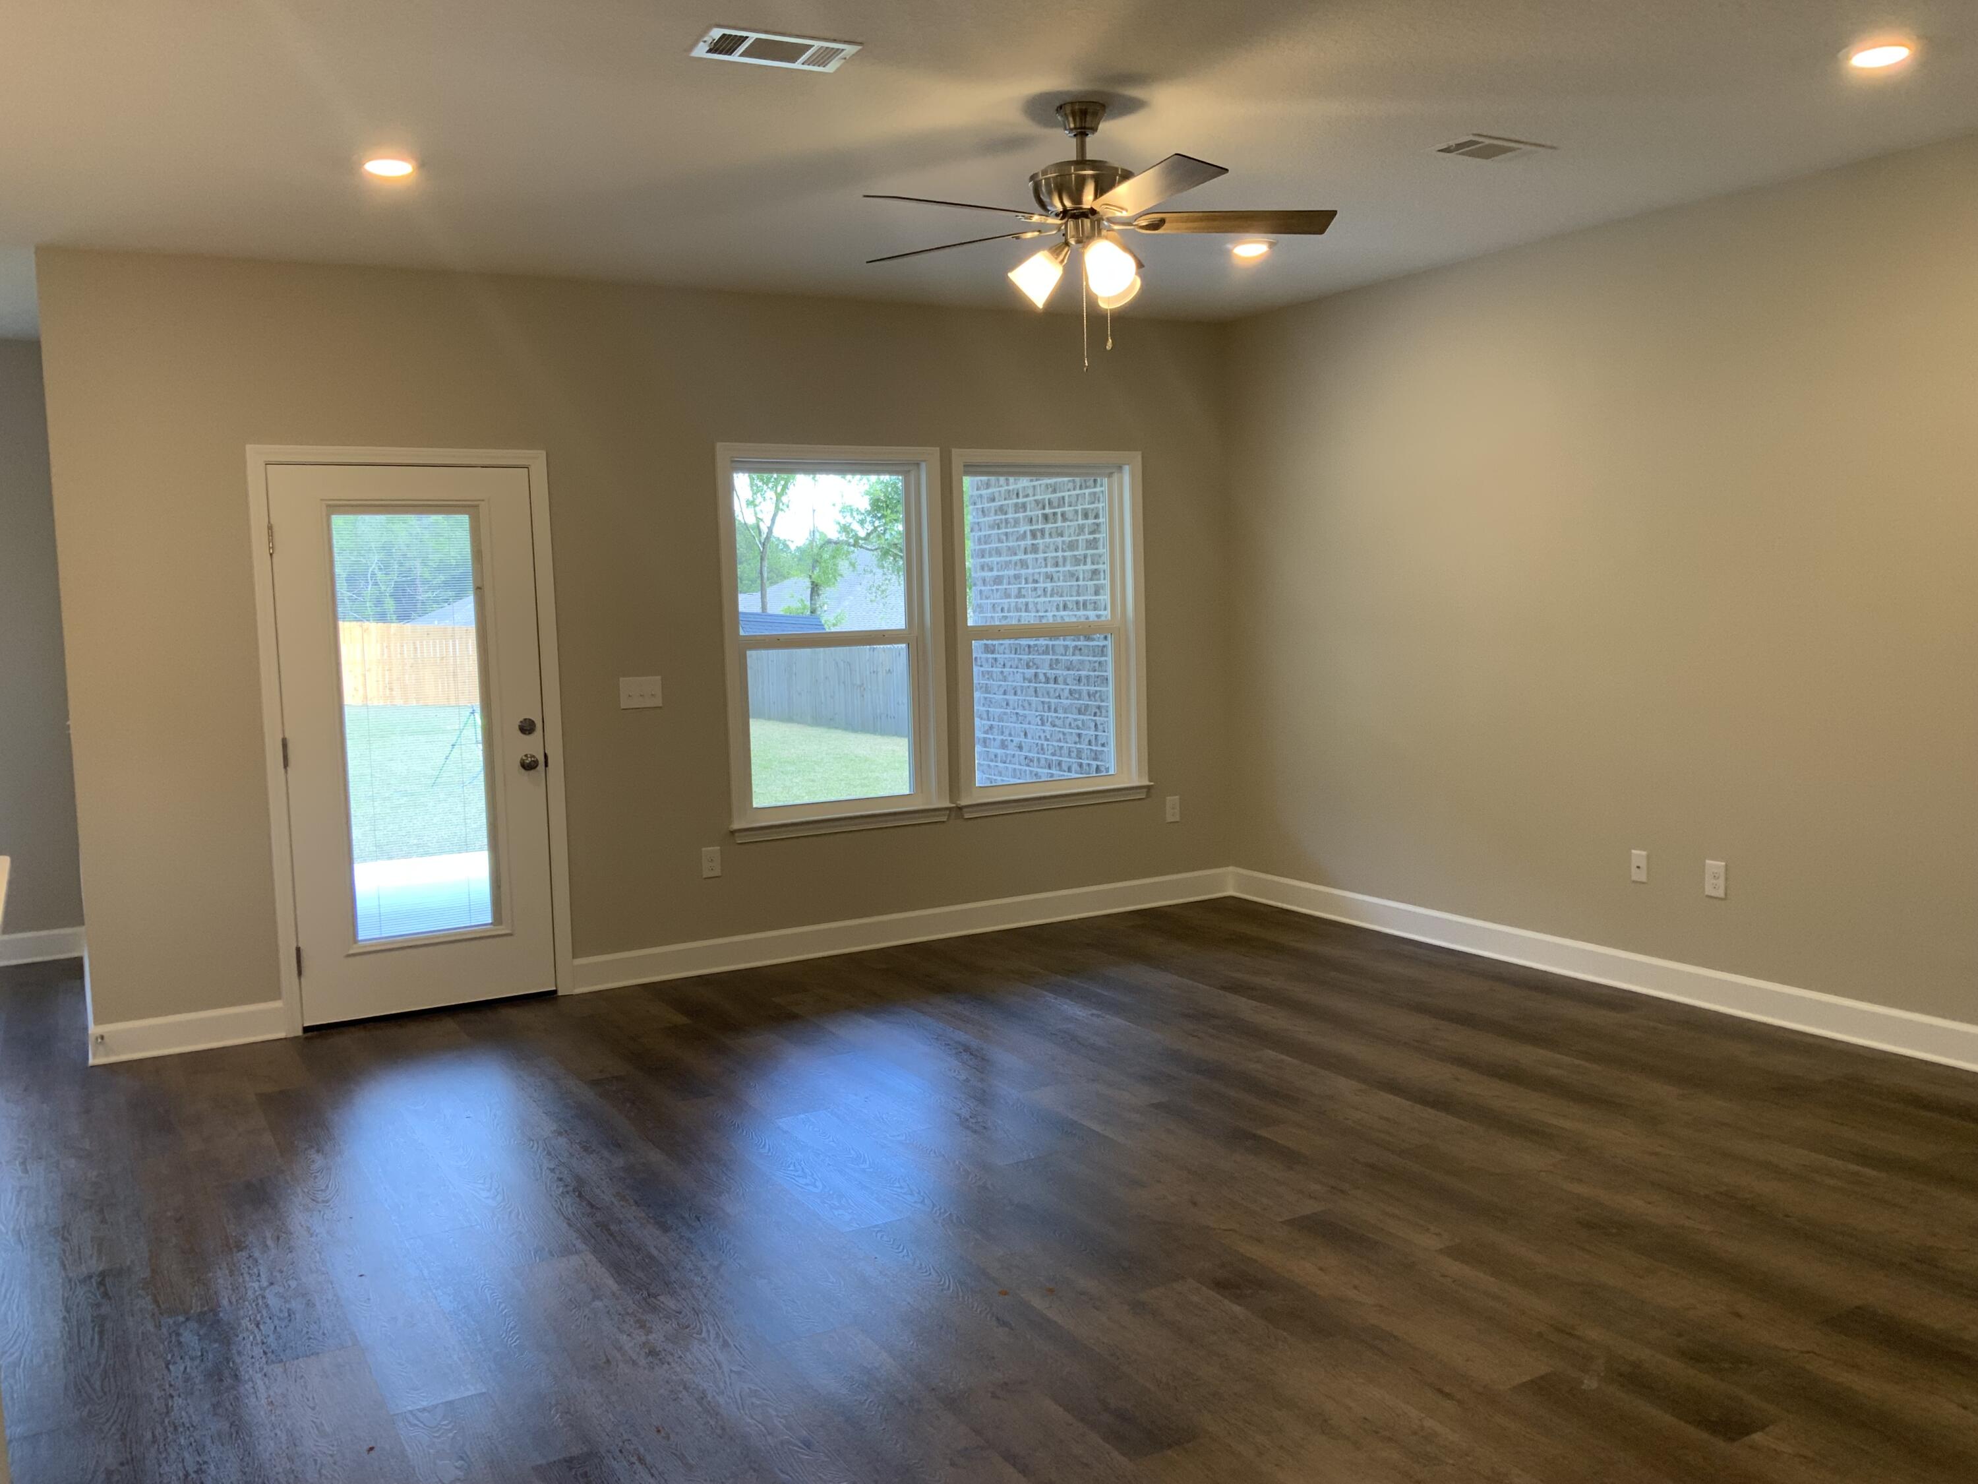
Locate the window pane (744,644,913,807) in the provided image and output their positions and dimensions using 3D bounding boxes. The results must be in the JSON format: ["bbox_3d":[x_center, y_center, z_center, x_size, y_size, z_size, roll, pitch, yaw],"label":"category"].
[{"bbox_3d":[-0.665,-0.076,7.070,0.743,0.661,0.030,-5,6,-29],"label":"window pane"}]

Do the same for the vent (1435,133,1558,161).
[{"bbox_3d":[1.456,-1.710,4.828,0.356,0.025,0.203,-5,6,-29],"label":"vent"}]

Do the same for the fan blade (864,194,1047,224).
[{"bbox_3d":[-0.058,-1.294,4.042,0.507,0.030,0.139,-6,19,-39],"label":"fan blade"}]

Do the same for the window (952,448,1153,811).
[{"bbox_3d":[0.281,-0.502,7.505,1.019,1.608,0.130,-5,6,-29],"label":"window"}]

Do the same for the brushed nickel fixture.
[{"bbox_3d":[0.244,-1.329,4.270,1.286,0.590,1.286,-5,6,-29],"label":"brushed nickel fixture"}]

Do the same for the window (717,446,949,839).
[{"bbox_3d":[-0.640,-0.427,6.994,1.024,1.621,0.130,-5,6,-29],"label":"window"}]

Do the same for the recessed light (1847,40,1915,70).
[{"bbox_3d":[2.158,-1.654,4.008,0.170,0.035,0.170,-5,6,-29],"label":"recessed light"}]

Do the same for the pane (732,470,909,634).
[{"bbox_3d":[-0.702,-0.793,7.024,0.768,0.665,0.030,-5,6,-29],"label":"pane"}]

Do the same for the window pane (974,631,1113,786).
[{"bbox_3d":[0.263,-0.151,7.585,0.749,0.660,0.030,-5,6,-29],"label":"window pane"}]

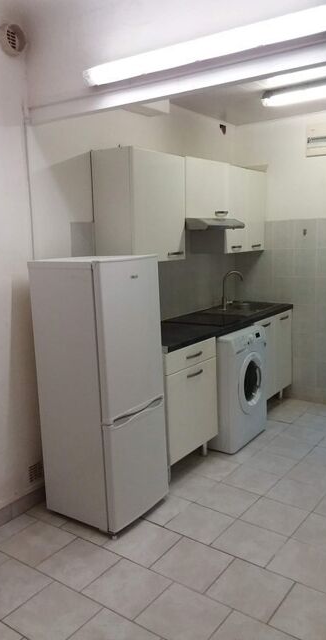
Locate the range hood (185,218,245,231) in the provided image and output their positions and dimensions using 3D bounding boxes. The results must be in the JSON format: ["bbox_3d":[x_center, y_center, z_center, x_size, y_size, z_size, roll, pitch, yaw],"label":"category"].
[{"bbox_3d":[0.290,-0.734,3.896,0.480,0.103,0.600,5,12,36],"label":"range hood"}]

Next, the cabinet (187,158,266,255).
[{"bbox_3d":[0.442,-0.917,4.230,0.320,0.717,1.375,5,12,36],"label":"cabinet"}]

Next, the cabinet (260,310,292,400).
[{"bbox_3d":[0.752,0.311,4.564,0.573,0.750,0.804,5,12,36],"label":"cabinet"}]

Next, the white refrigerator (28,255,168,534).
[{"bbox_3d":[-0.342,0.393,2.853,0.515,1.480,0.515,4,11,35],"label":"white refrigerator"}]

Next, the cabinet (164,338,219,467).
[{"bbox_3d":[-0.013,0.511,3.527,0.573,0.750,0.597,5,12,36],"label":"cabinet"}]

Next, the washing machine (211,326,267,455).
[{"bbox_3d":[0.432,0.503,3.952,0.575,0.849,0.594,5,12,36],"label":"washing machine"}]

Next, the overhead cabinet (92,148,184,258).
[{"bbox_3d":[-0.138,-0.766,3.445,0.320,0.717,0.600,5,12,36],"label":"overhead cabinet"}]

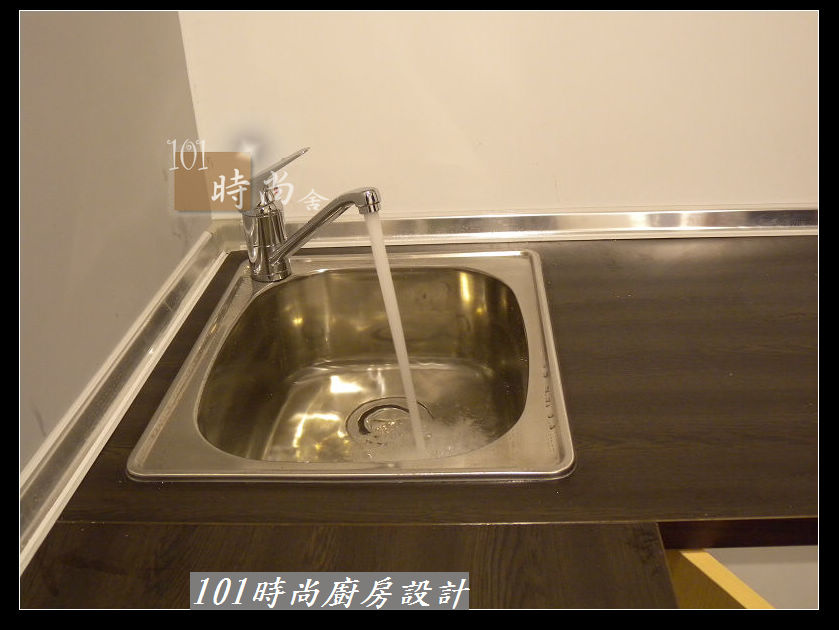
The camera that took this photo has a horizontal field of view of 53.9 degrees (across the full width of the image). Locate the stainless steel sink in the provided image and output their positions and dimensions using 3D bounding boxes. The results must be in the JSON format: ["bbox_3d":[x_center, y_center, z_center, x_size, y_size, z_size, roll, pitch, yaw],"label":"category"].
[{"bbox_3d":[-0.050,0.102,1.001,0.417,0.170,0.493,-1,29,4],"label":"stainless steel sink"}]

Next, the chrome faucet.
[{"bbox_3d":[-0.134,-0.113,1.024,0.258,0.200,0.058,22,37,38],"label":"chrome faucet"}]

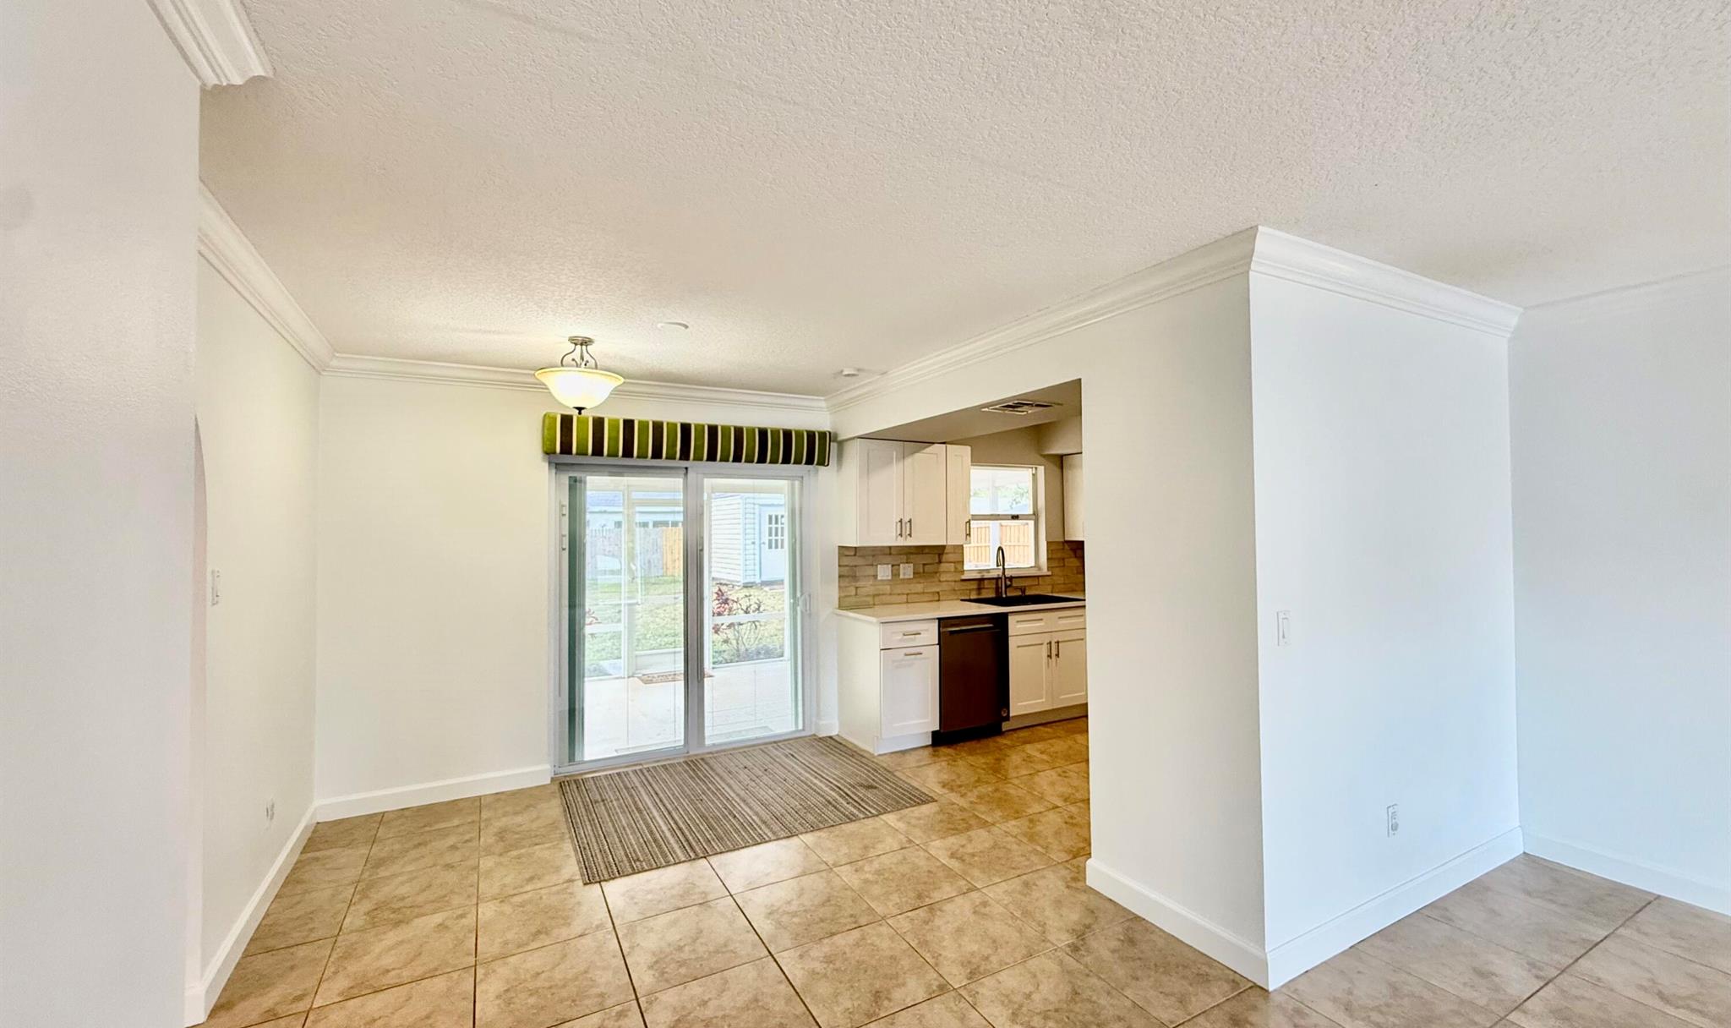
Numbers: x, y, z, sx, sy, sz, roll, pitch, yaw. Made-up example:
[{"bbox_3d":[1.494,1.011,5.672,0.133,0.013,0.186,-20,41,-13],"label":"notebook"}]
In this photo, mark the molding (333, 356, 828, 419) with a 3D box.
[{"bbox_3d":[-1.547,-0.785,4.383,2.987,0.095,0.084,0,-1,-29],"label":"molding"}]

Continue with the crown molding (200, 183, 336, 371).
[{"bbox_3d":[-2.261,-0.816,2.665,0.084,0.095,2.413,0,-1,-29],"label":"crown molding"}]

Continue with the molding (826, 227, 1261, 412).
[{"bbox_3d":[0.499,-0.827,3.659,0.109,0.089,3.272,0,-1,-29],"label":"molding"}]

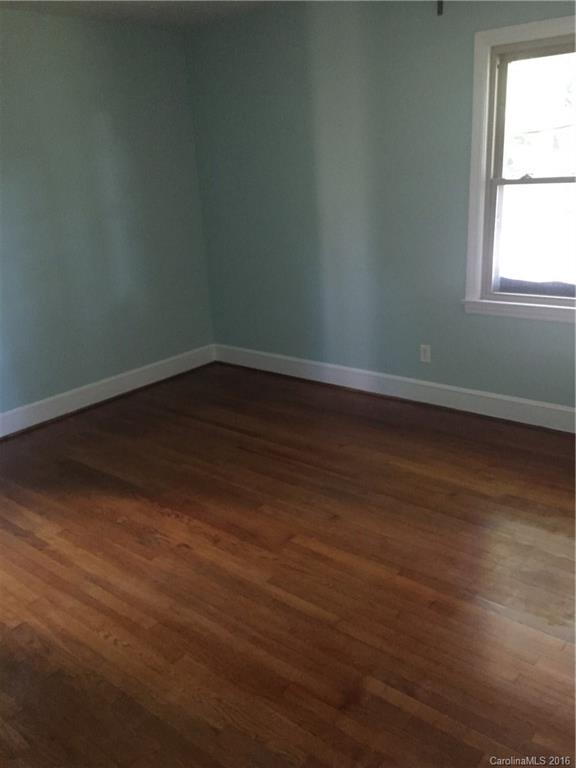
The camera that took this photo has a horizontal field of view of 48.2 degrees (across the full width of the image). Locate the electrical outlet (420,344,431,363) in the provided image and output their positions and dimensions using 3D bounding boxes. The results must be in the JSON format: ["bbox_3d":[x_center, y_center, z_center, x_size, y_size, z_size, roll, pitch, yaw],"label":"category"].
[{"bbox_3d":[0.860,-0.190,4.007,0.072,0.115,0.012,12,23,37],"label":"electrical outlet"}]

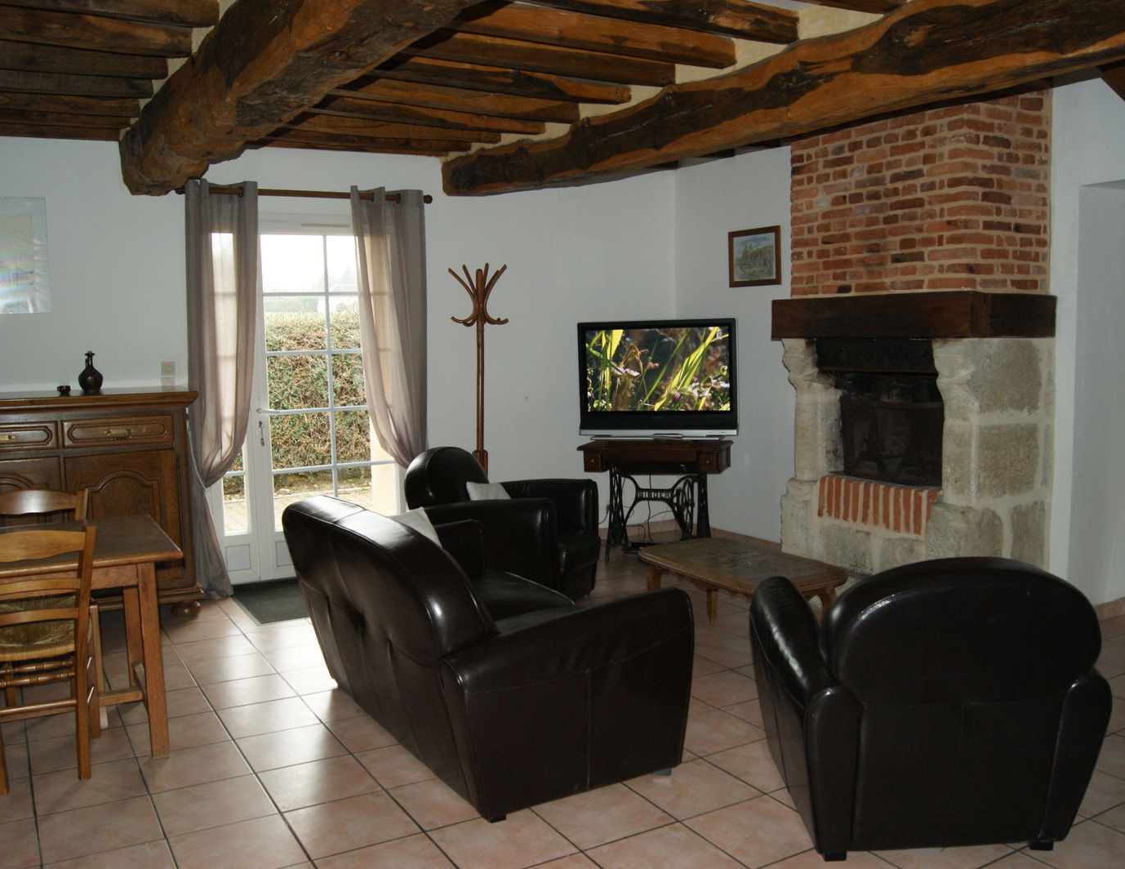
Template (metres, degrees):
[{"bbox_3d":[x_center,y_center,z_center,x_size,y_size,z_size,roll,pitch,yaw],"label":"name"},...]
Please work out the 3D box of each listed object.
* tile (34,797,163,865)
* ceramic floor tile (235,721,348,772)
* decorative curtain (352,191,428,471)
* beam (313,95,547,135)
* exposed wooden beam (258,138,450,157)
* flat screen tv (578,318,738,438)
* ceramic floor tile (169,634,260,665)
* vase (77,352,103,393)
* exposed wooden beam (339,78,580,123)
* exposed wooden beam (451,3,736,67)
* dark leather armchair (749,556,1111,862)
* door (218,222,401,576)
[{"bbox_3d":[-1.349,1.152,2.856,0.335,0.010,0.335,-3,6,-30],"label":"tile"},{"bbox_3d":[-0.968,1.116,3.492,0.335,0.010,0.335,-3,6,-30],"label":"ceramic floor tile"},{"bbox_3d":[-1.104,-0.346,6.348,0.493,2.465,0.129,-3,6,-30],"label":"decorative curtain"},{"bbox_3d":[-0.690,-1.679,5.085,1.340,0.110,0.090,-4,6,-30],"label":"beam"},{"bbox_3d":[-1.254,-1.784,5.926,1.240,0.110,0.090,-4,6,-30],"label":"exposed wooden beam"},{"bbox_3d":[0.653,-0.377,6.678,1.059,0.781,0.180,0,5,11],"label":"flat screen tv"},{"bbox_3d":[-1.617,1.012,4.595,0.330,0.010,0.330,-4,6,-30],"label":"ceramic floor tile"},{"bbox_3d":[-2.563,-0.343,5.314,0.129,0.222,0.129,-3,6,-30],"label":"vase"},{"bbox_3d":[-0.587,-1.751,5.075,1.510,0.110,0.110,-4,5,-30],"label":"exposed wooden beam"},{"bbox_3d":[0.090,-1.681,4.067,1.500,0.120,0.130,-4,5,-30],"label":"exposed wooden beam"},{"bbox_3d":[1.042,0.709,2.953,0.820,0.820,0.770,-1,5,0],"label":"dark leather armchair"},{"bbox_3d":[-1.585,-0.220,6.185,1.200,2.240,0.080,-4,5,-30],"label":"door"}]

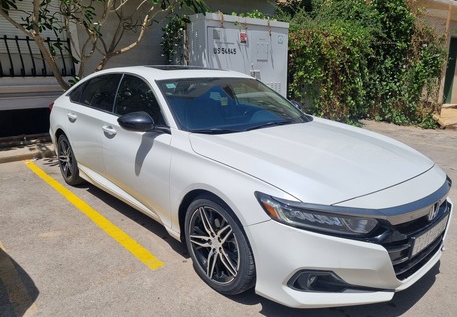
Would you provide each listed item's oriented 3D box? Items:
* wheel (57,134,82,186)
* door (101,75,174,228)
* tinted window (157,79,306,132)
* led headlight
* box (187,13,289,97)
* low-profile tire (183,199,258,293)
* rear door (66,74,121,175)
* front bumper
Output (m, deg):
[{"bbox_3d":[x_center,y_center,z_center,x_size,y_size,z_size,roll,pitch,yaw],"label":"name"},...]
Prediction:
[{"bbox_3d":[-1.926,-0.011,4.257,0.235,0.670,0.670,-10,18,-41],"label":"wheel"},{"bbox_3d":[-0.720,-0.162,2.915,0.310,1.120,1.260,-10,18,-41],"label":"door"},{"bbox_3d":[0.106,-0.518,3.088,1.470,0.160,0.820,-10,48,-41],"label":"tinted window"},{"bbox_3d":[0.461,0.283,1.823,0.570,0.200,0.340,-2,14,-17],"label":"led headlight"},{"bbox_3d":[0.294,-1.954,8.132,2.570,2.420,0.720,-12,18,-39],"label":"box"},{"bbox_3d":[-0.024,0.537,2.234,0.235,0.670,0.670,-10,18,-41],"label":"low-profile tire"},{"bbox_3d":[-1.409,-0.376,3.650,0.300,1.090,1.030,-10,18,-41],"label":"rear door"},{"bbox_3d":[0.997,0.476,2.285,1.850,0.530,0.680,-10,18,-41],"label":"front bumper"}]

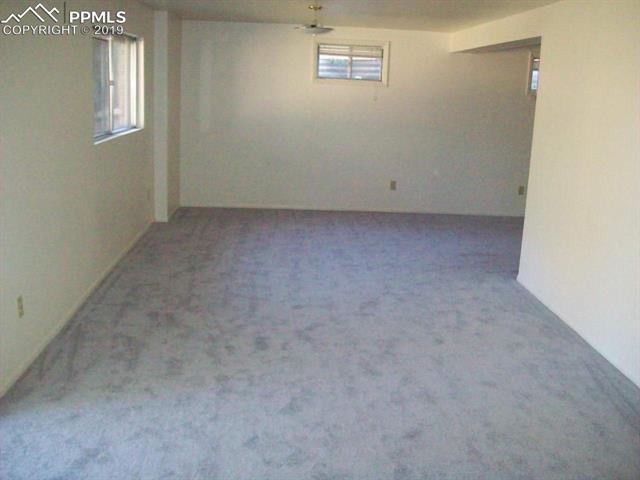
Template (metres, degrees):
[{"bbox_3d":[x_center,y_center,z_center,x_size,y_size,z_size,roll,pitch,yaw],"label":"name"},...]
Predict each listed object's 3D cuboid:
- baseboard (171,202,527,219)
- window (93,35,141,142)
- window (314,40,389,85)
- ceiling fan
[{"bbox_3d":[0.480,-0.399,8.673,4.519,0.070,0.015,2,14,-4],"label":"baseboard"},{"bbox_3d":[-1.769,-1.368,5.831,0.100,0.880,1.860,2,14,-4],"label":"window"},{"bbox_3d":[0.386,-2.191,8.249,0.940,0.520,0.090,2,14,-4],"label":"window"},{"bbox_3d":[-0.049,-1.924,5.824,0.345,0.260,0.345,2,14,-4],"label":"ceiling fan"}]

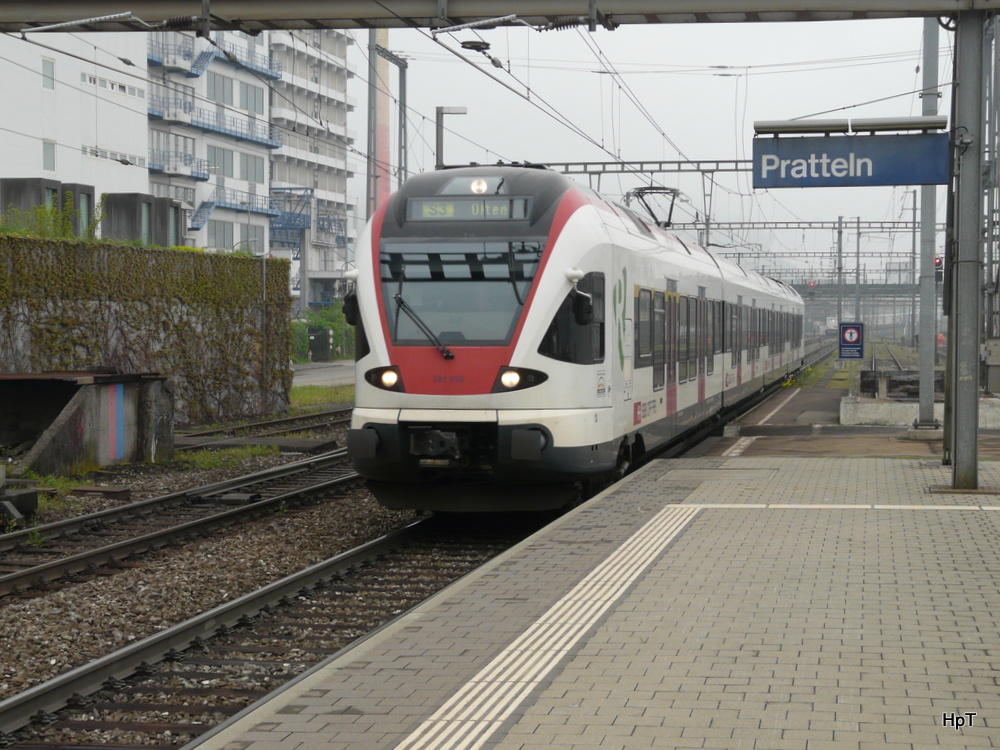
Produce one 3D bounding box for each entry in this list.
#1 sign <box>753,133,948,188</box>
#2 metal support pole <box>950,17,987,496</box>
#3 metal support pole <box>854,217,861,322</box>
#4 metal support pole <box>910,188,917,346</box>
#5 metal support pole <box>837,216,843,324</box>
[{"bbox_3d":[3.807,-2.330,21.683,2.094,0.553,0.100,1,2,14],"label":"sign"},{"bbox_3d":[5.020,-1.344,21.414,0.280,5.120,0.280,0,2,11],"label":"metal support pole"},{"bbox_3d":[39.834,-10.521,221.811,0.270,14.142,0.270,0,2,11],"label":"metal support pole"},{"bbox_3d":[37.295,-9.658,179.811,0.250,14.174,0.250,0,2,11],"label":"metal support pole"},{"bbox_3d":[16.370,-4.146,95.907,0.200,6.995,0.200,0,2,11],"label":"metal support pole"}]

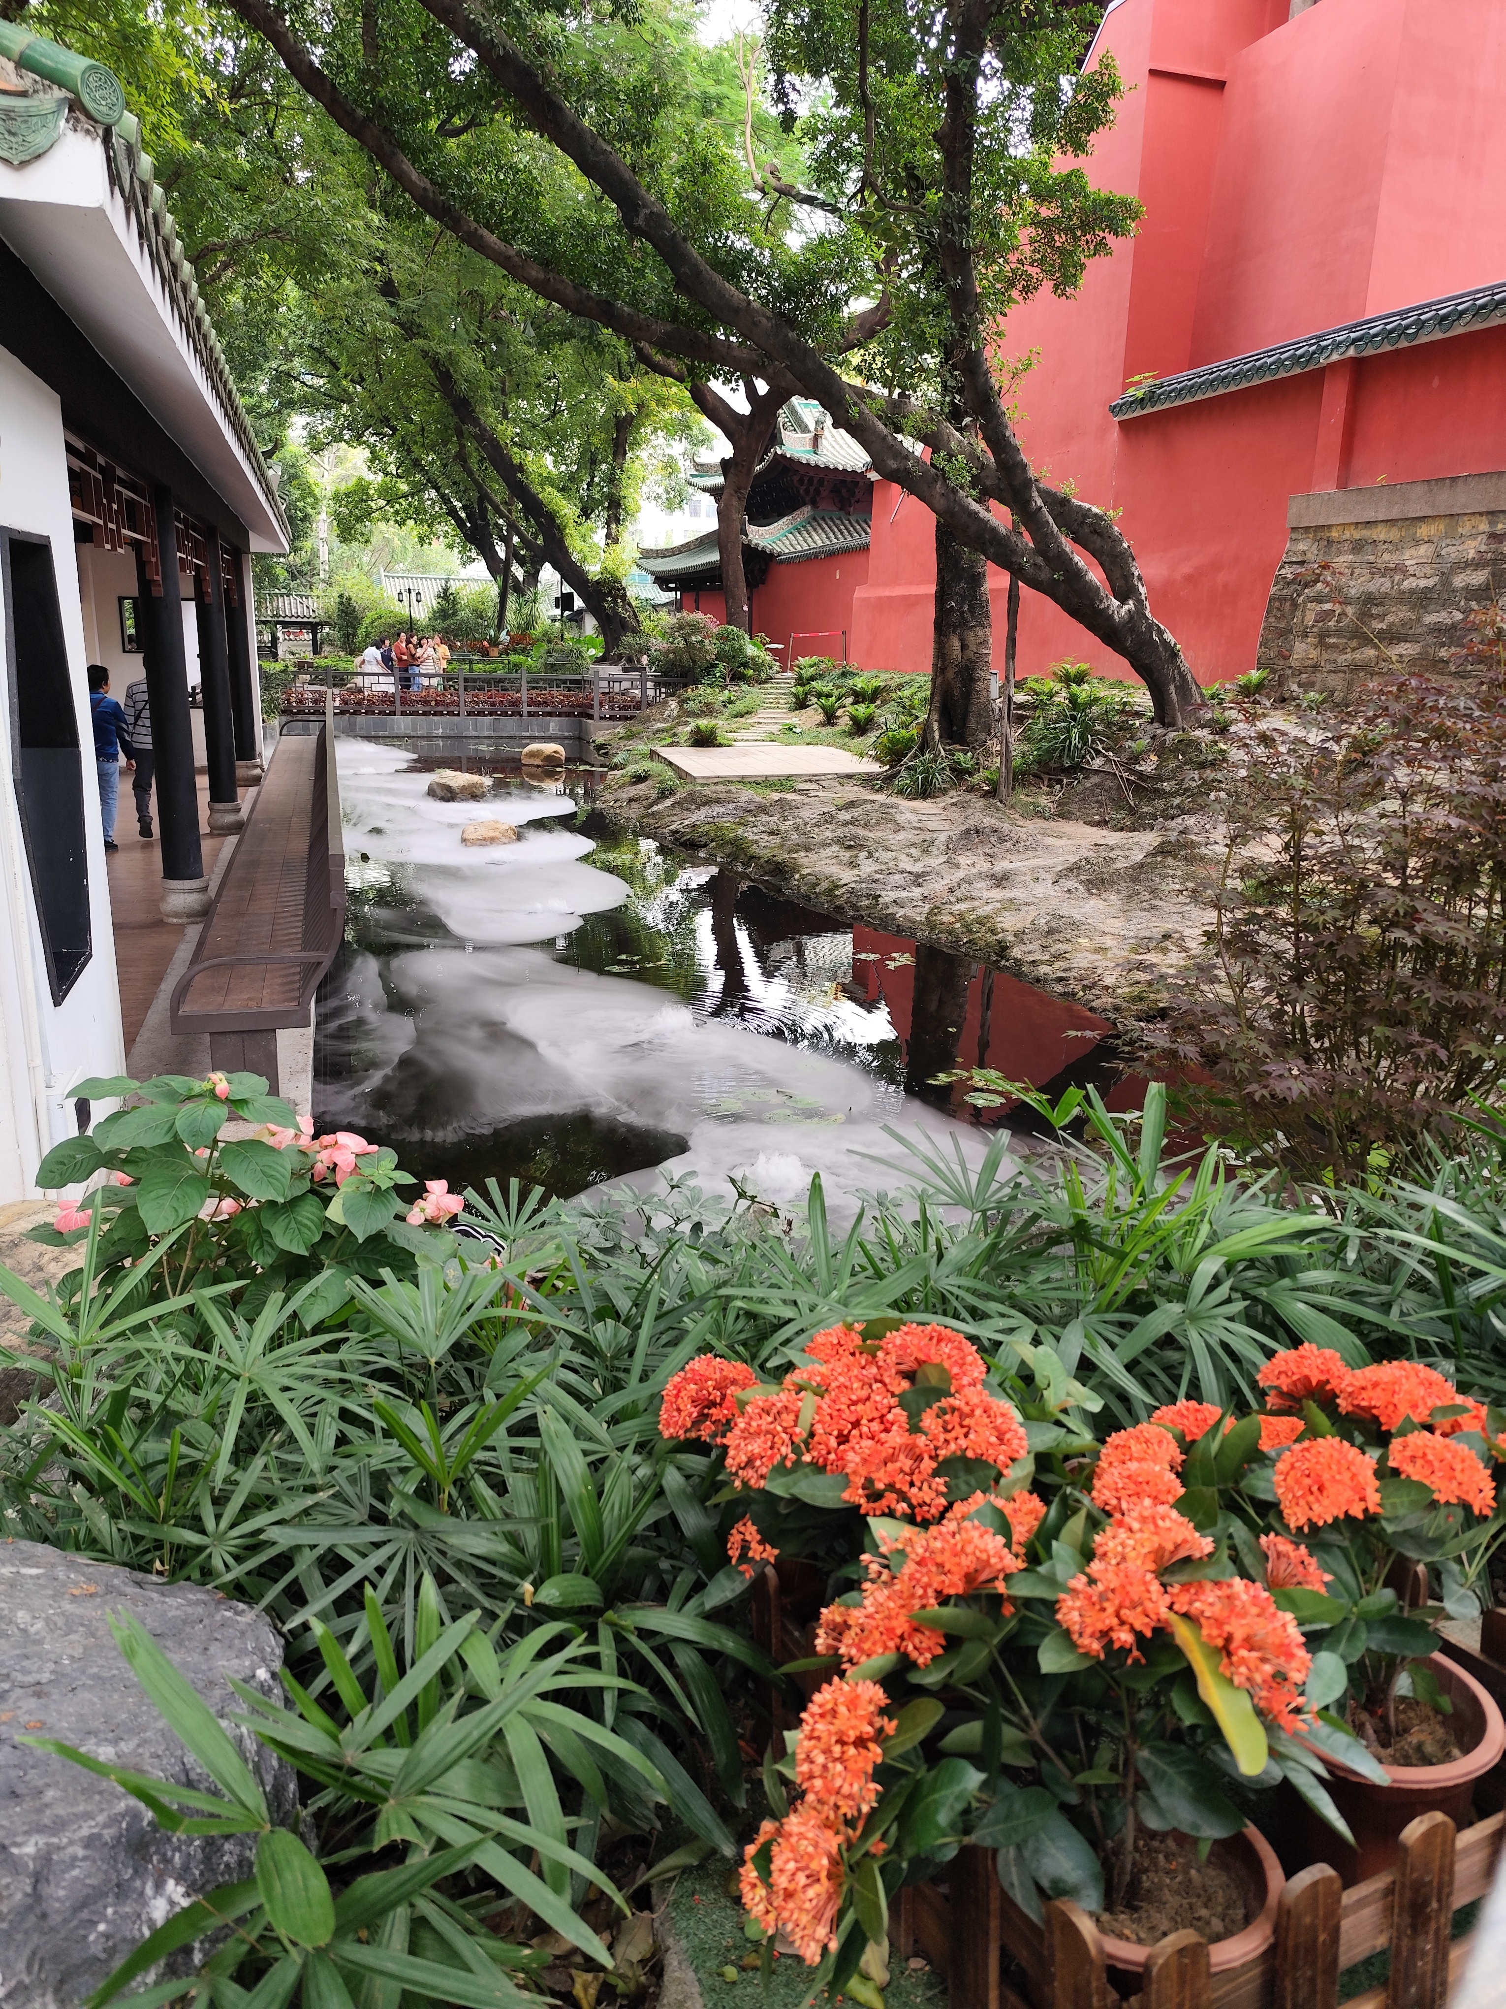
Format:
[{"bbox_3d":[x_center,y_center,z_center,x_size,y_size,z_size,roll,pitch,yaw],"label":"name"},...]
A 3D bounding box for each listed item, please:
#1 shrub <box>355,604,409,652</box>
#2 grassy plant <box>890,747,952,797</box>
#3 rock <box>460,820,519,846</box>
[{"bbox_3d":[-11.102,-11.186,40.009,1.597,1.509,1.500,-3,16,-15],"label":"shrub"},{"bbox_3d":[1.980,-2.736,15.667,0.715,0.514,0.700,3,16,7],"label":"grassy plant"},{"bbox_3d":[-3.119,-2.042,15.791,0.666,0.245,0.500,-2,16,-11],"label":"rock"}]

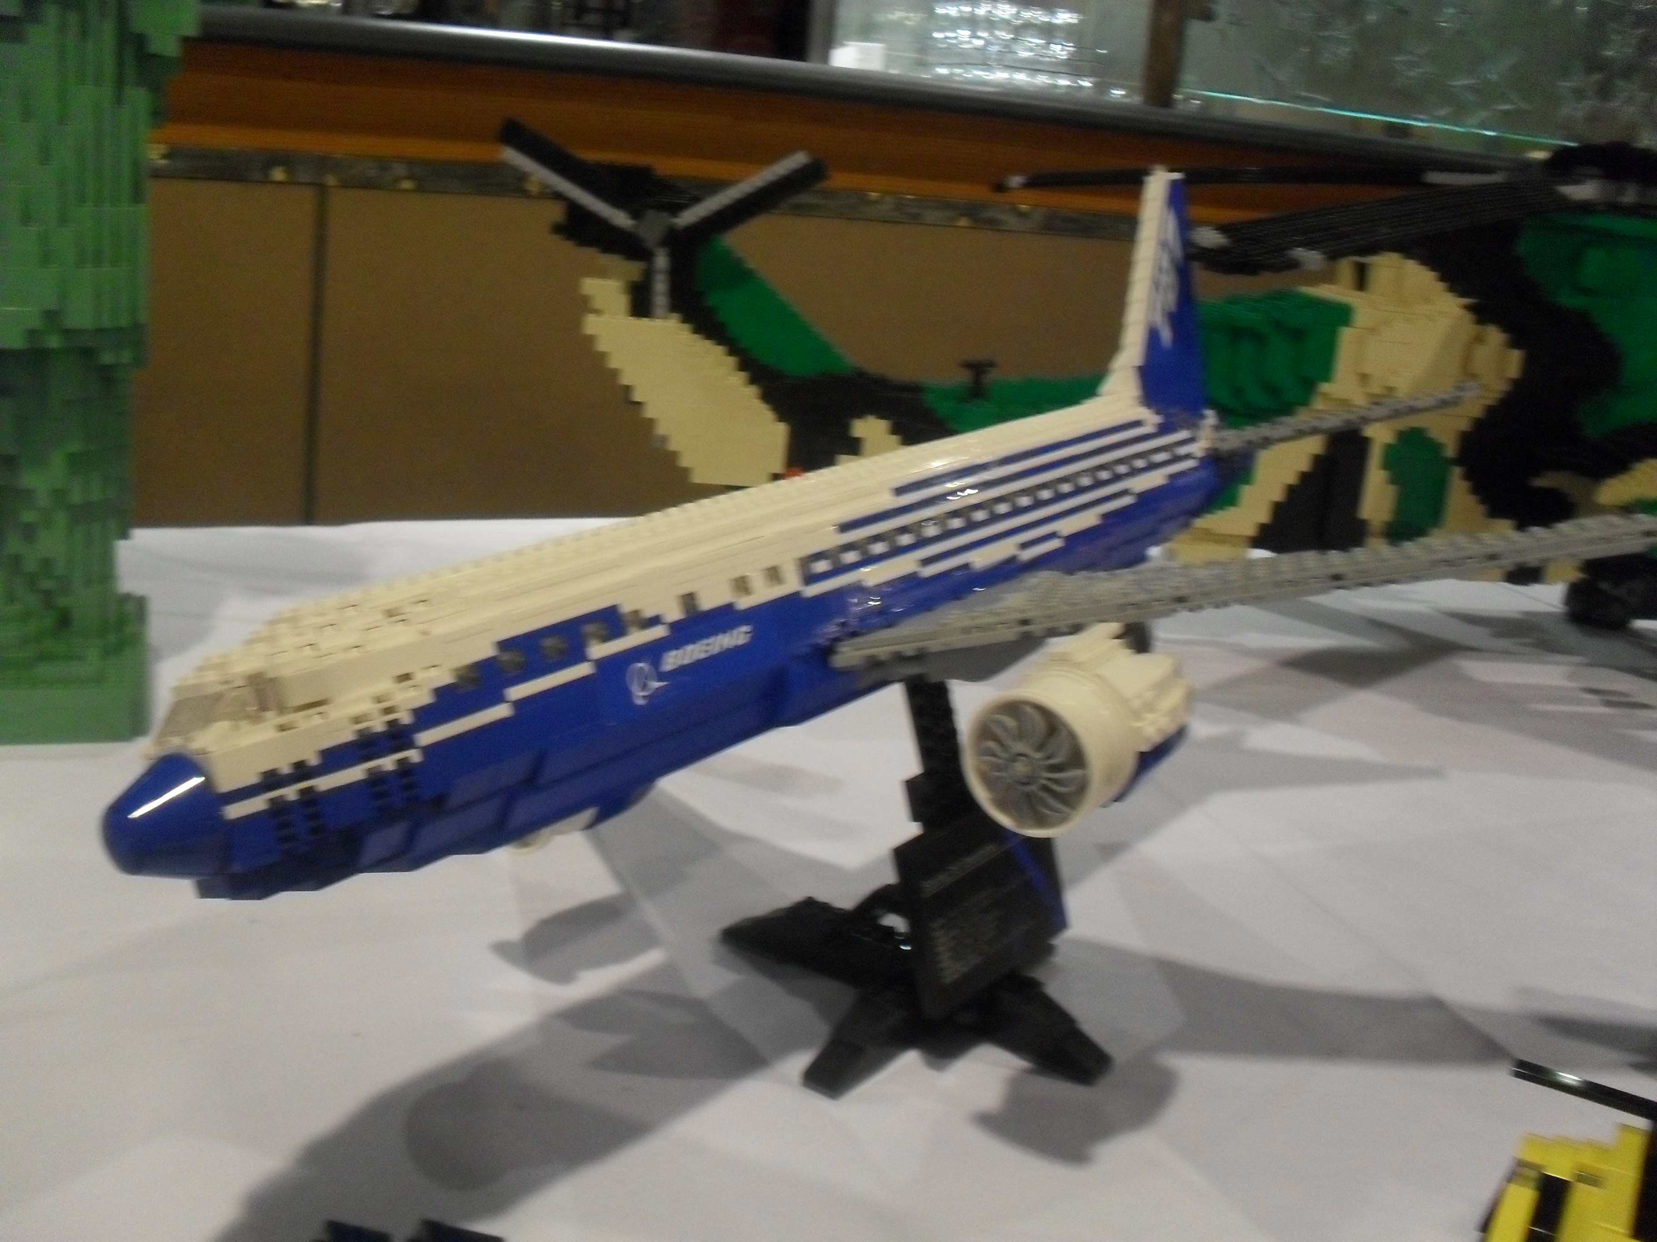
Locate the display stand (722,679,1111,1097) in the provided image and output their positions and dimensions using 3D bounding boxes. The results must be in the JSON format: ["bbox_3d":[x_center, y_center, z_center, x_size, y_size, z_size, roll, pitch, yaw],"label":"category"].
[{"bbox_3d":[0.036,0.084,0.641,0.160,0.135,0.160,15,17,35],"label":"display stand"}]

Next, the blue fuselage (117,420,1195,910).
[{"bbox_3d":[0.026,-0.024,0.641,0.067,0.080,0.640,-6,9,40],"label":"blue fuselage"}]

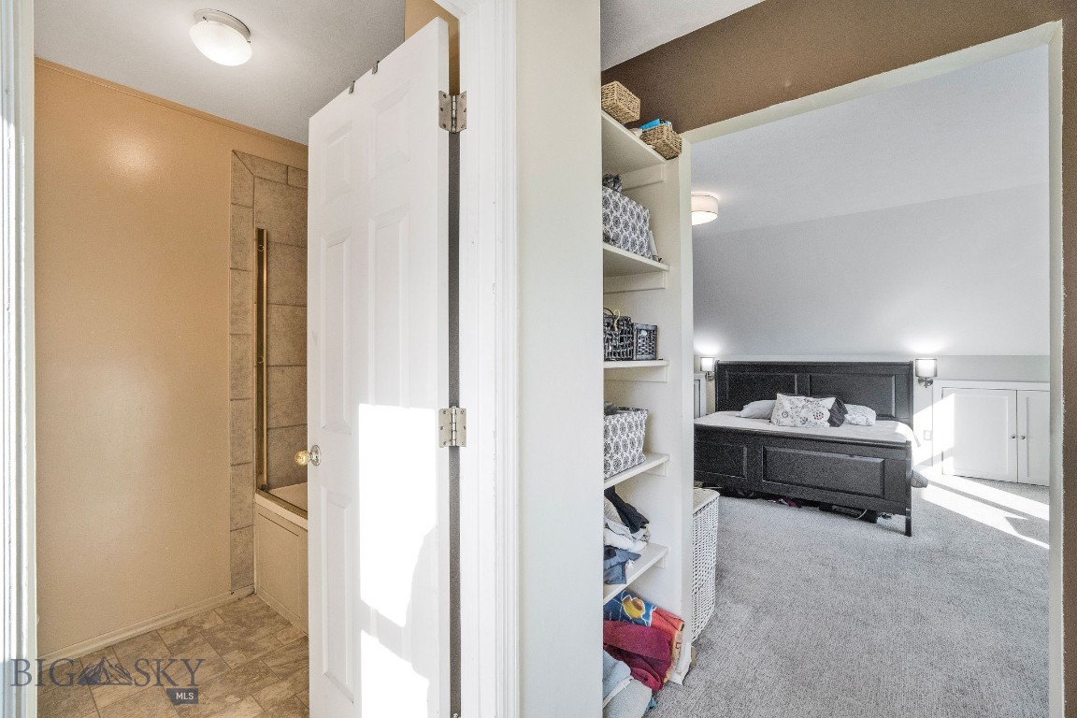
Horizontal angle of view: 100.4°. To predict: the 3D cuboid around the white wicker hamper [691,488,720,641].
[{"bbox_3d":[0.624,0.931,2.110,0.330,0.580,0.440,0,0,39],"label":"white wicker hamper"}]

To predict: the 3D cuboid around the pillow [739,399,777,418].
[{"bbox_3d":[2.791,0.598,5.414,0.660,0.180,0.450,0,0,39],"label":"pillow"}]

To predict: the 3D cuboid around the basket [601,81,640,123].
[{"bbox_3d":[0.207,-0.798,1.457,0.200,0.068,0.135,0,0,39],"label":"basket"}]

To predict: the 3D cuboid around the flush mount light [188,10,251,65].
[{"bbox_3d":[-1.165,-1.140,1.645,0.187,0.120,0.187,0,0,39],"label":"flush mount light"}]

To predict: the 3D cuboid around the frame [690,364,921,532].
[{"bbox_3d":[2.519,0.628,4.630,2.050,1.220,2.200,0,0,39],"label":"frame"}]

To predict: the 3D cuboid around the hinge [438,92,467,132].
[{"bbox_3d":[-0.202,-0.584,1.060,0.066,0.089,0.020,0,0,0],"label":"hinge"}]

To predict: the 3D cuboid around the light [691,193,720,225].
[{"bbox_3d":[1.190,-1.130,3.455,0.360,0.140,0.360,0,0,39],"label":"light"}]

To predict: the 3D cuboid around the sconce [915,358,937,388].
[{"bbox_3d":[4.088,0.143,4.731,0.165,0.310,0.120,0,0,39],"label":"sconce"}]

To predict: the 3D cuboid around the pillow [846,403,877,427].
[{"bbox_3d":[3.337,0.598,4.969,0.660,0.180,0.450,0,0,39],"label":"pillow"}]

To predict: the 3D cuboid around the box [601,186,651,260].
[{"bbox_3d":[0.176,-0.453,1.553,0.280,0.185,0.400,0,0,39],"label":"box"}]

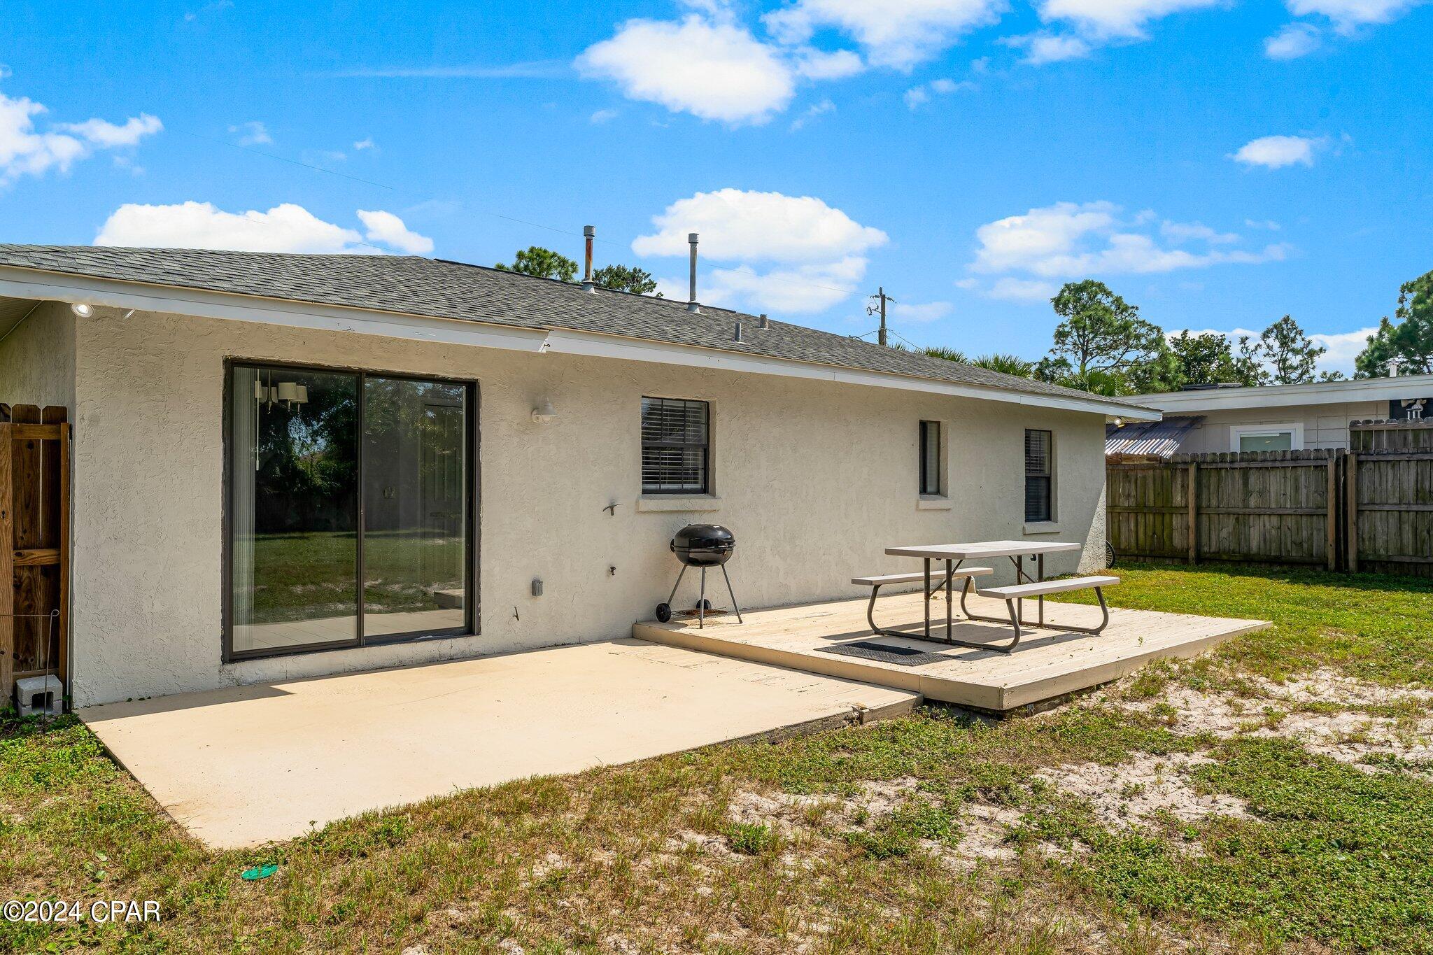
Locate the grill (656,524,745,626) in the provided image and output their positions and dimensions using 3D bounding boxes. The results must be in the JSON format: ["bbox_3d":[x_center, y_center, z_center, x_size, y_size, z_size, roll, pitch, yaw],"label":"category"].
[{"bbox_3d":[-0.140,0.882,8.681,0.566,0.898,0.586,1,-1,-42],"label":"grill"}]

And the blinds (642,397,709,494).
[{"bbox_3d":[-0.405,-0.292,9.124,0.892,0.913,0.072,1,-1,-42],"label":"blinds"}]

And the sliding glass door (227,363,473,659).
[{"bbox_3d":[-2.619,0.238,7.066,1.836,2.017,0.098,1,-1,-42],"label":"sliding glass door"}]

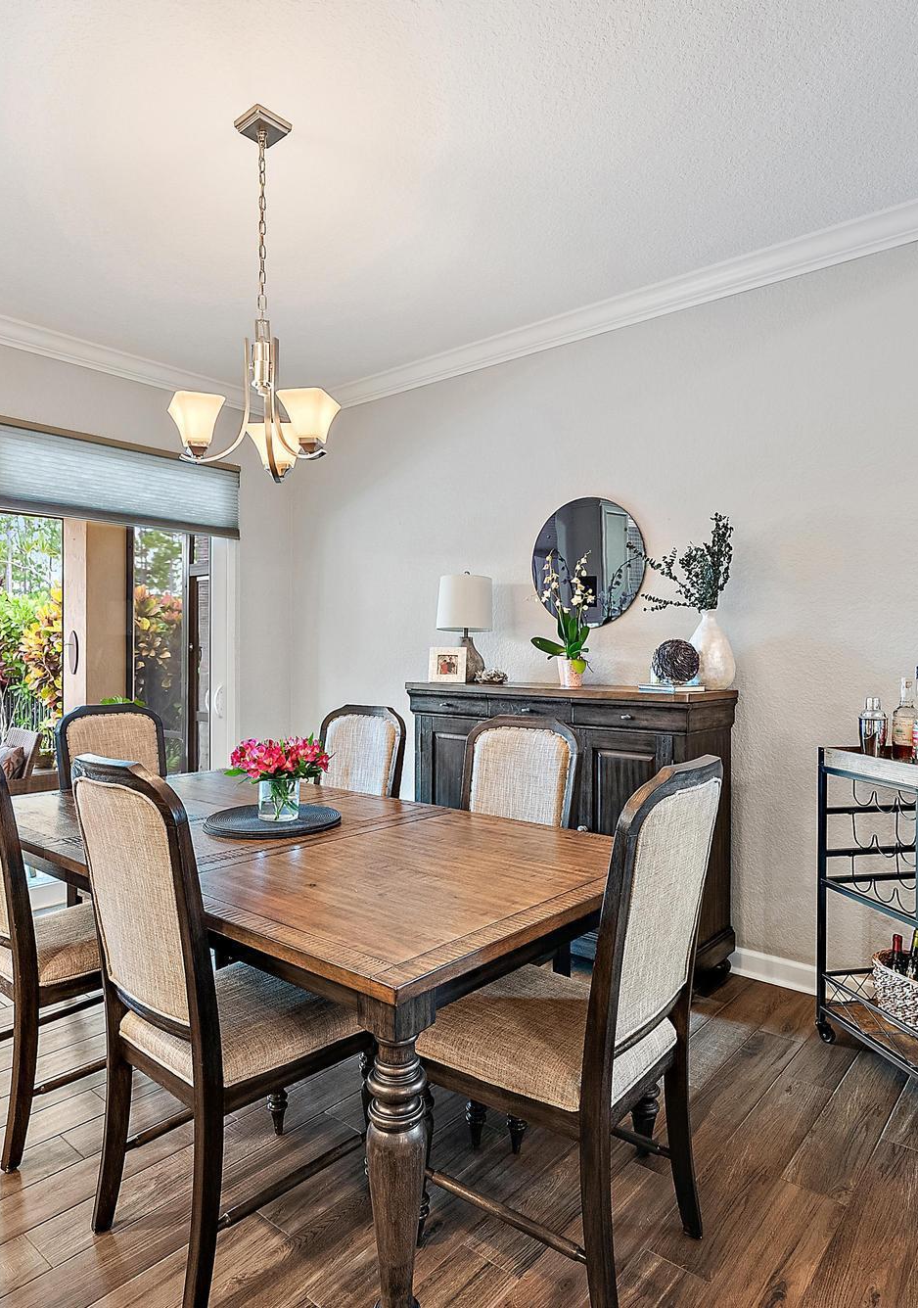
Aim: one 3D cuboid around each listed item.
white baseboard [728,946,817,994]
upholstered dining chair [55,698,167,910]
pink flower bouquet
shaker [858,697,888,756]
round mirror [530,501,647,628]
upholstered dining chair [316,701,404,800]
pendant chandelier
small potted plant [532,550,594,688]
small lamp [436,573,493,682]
[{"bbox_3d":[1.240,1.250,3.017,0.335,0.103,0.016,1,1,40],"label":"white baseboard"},{"bbox_3d":[-1.262,0.745,3.040,0.575,1.050,0.480,0,0,40],"label":"upholstered dining chair"},{"bbox_3d":[-0.537,0.360,2.255,0.300,0.245,0.280,0,0,-13],"label":"pink flower bouquet"},{"bbox_3d":[1.314,0.245,2.419,0.084,0.213,0.084,0,0,-37],"label":"shaker"},{"bbox_3d":[0.591,-0.421,3.542,0.610,0.610,0.028,1,1,40],"label":"round mirror"},{"bbox_3d":[-0.605,0.753,2.982,0.500,1.070,0.600,0,0,40],"label":"upholstered dining chair"},{"bbox_3d":[-0.568,-1.075,2.251,0.490,1.020,0.450,0,0,-2],"label":"pendant chandelier"},{"bbox_3d":[0.456,-0.152,3.313,0.260,0.600,0.210,0,0,8],"label":"small potted plant"},{"bbox_3d":[0.029,-0.126,3.749,0.280,0.545,0.280,0,0,0],"label":"small lamp"}]

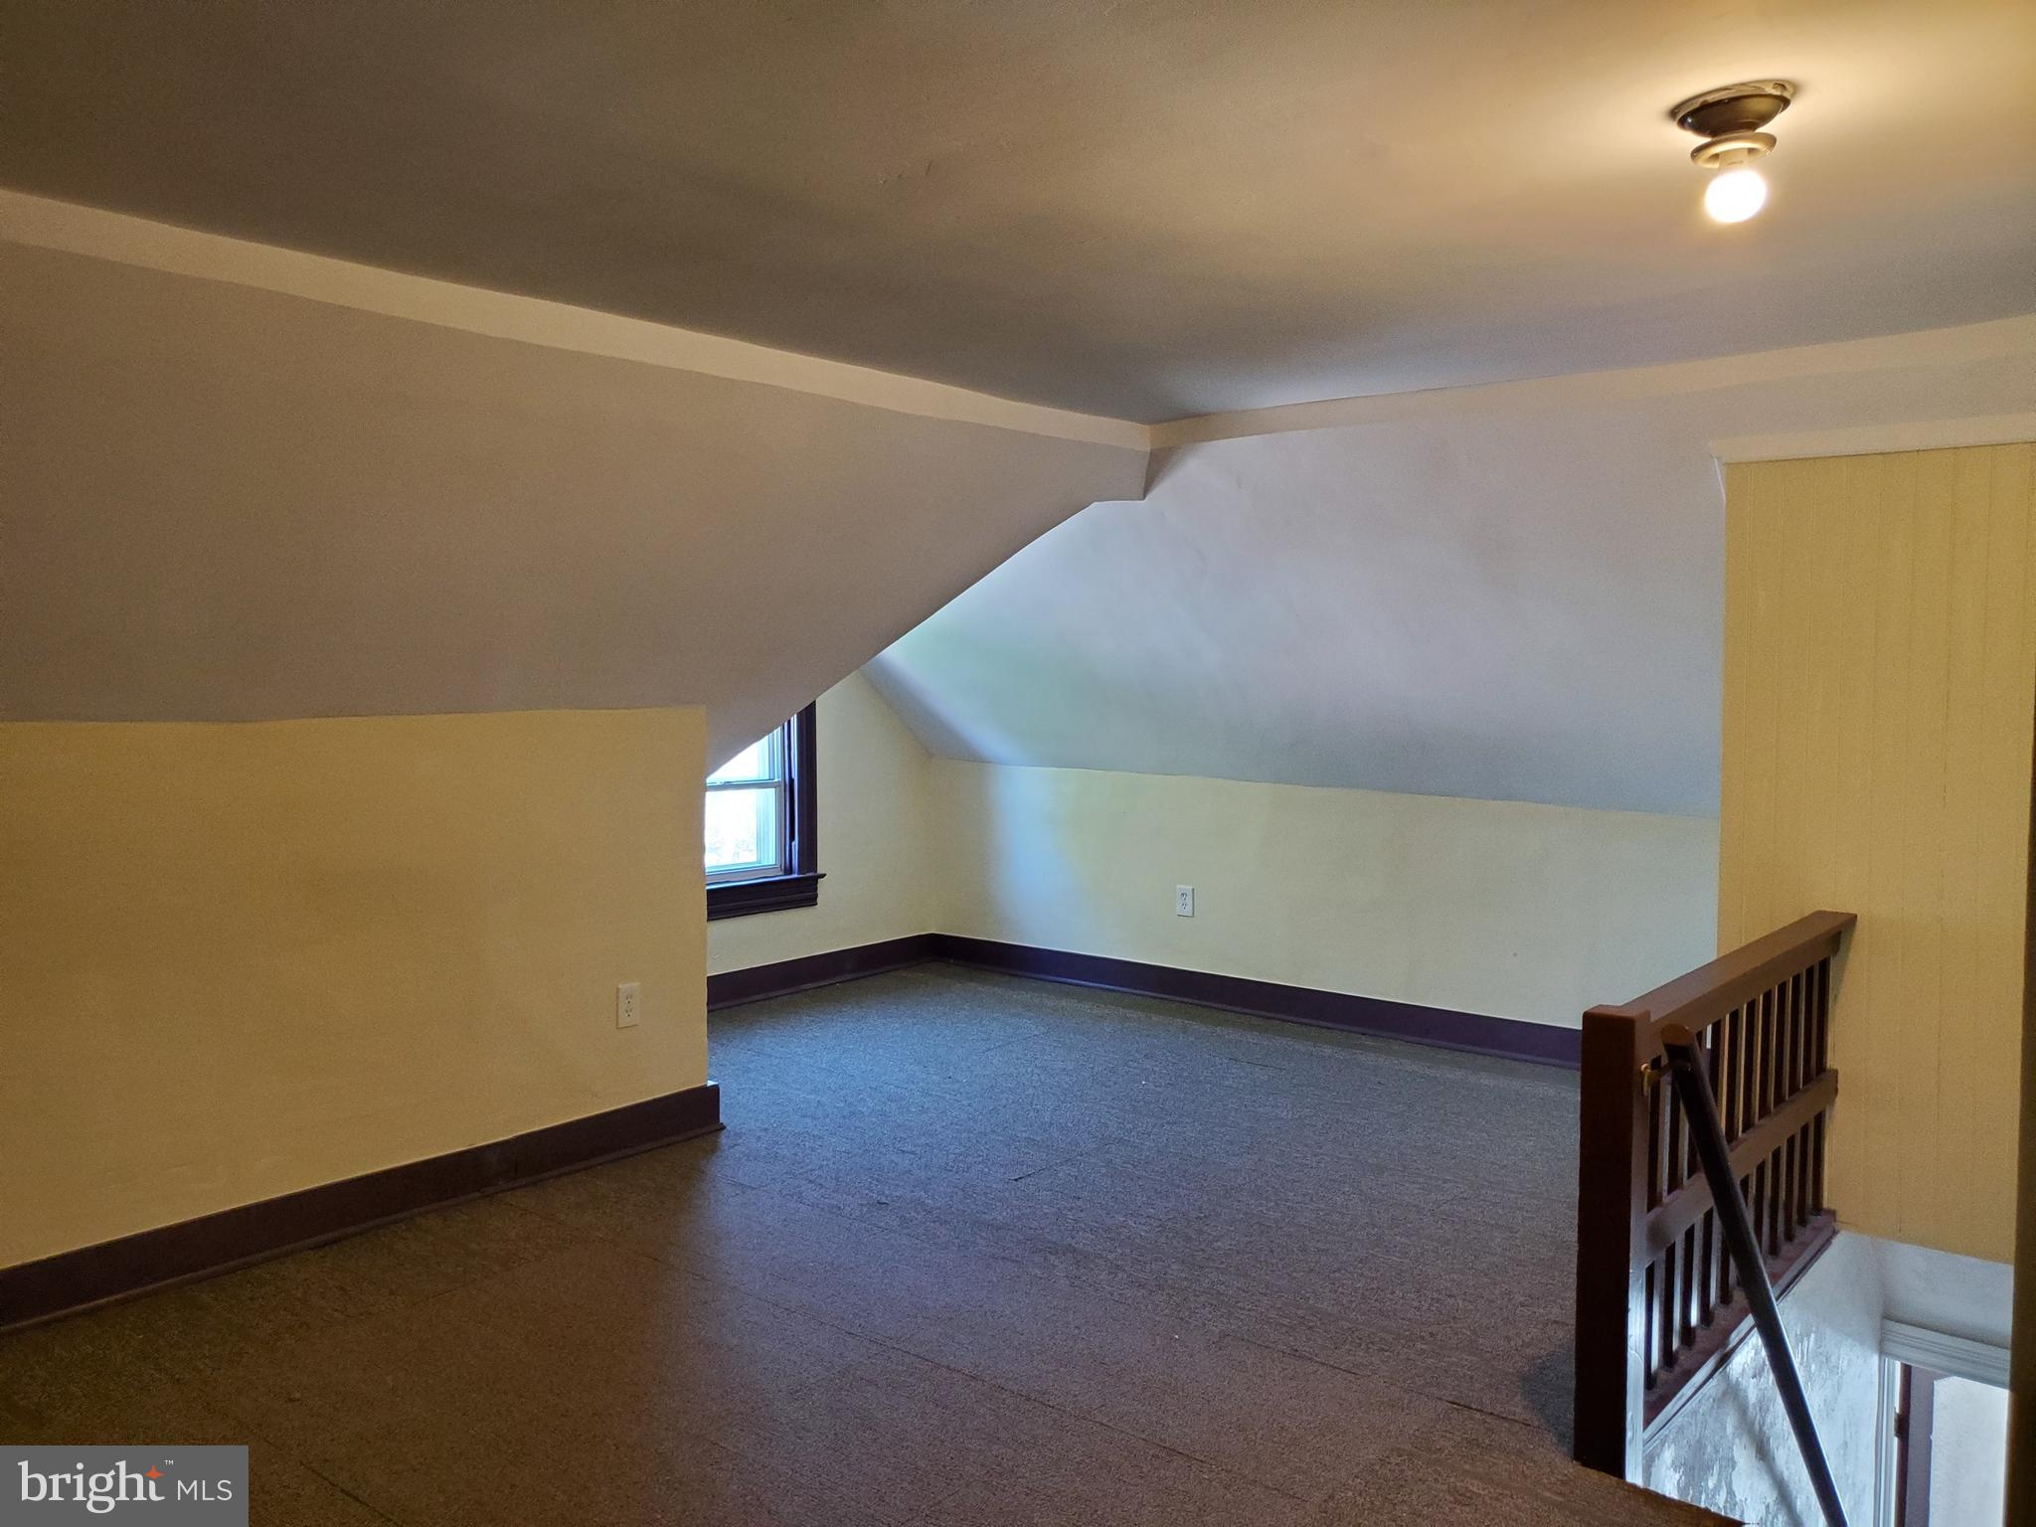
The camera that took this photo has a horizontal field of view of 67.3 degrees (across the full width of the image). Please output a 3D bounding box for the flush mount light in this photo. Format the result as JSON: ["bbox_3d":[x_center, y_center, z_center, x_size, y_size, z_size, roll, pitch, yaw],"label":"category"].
[{"bbox_3d":[0.871,-0.735,1.868,0.138,0.142,0.138,3,5,41],"label":"flush mount light"}]

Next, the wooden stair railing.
[{"bbox_3d":[1.412,0.756,3.018,0.092,0.766,1.399,3,5,41],"label":"wooden stair railing"}]

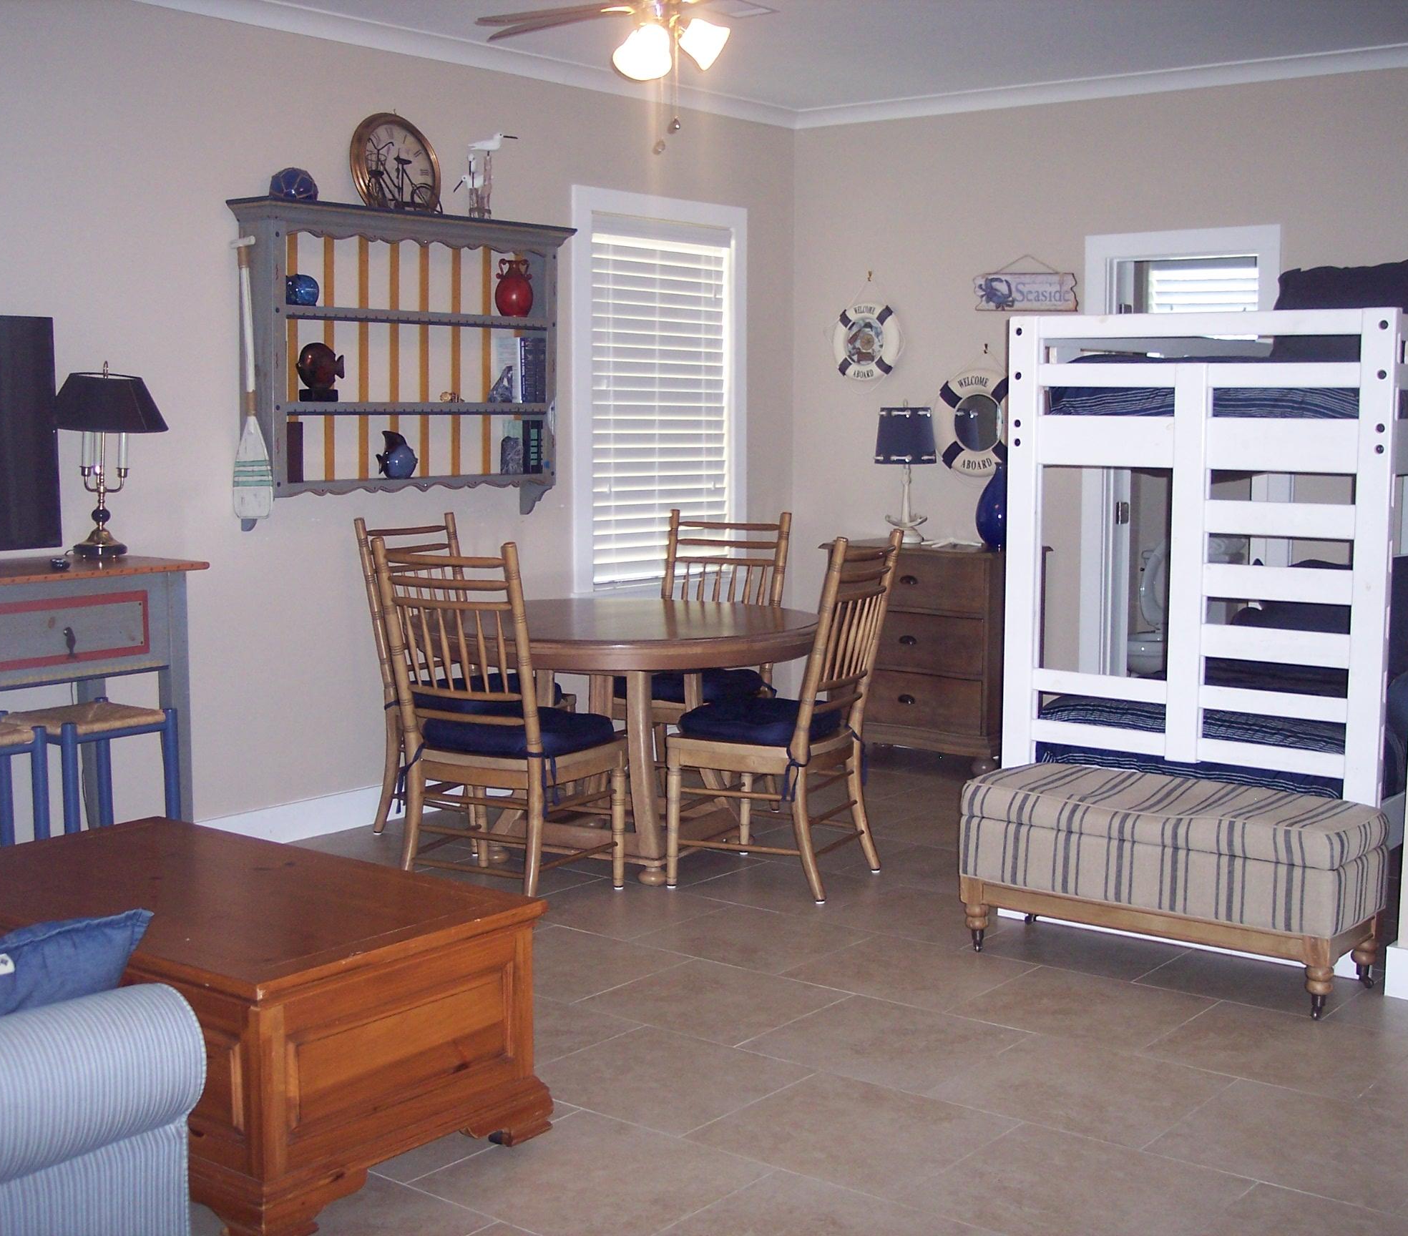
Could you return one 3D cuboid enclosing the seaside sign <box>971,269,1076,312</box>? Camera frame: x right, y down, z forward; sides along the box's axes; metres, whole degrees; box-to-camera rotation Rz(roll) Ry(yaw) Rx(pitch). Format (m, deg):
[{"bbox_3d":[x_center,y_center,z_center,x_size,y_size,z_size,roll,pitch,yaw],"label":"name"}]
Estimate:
[{"bbox_3d":[1.322,-1.334,7.612,0.478,0.158,0.018,5,8,37],"label":"seaside sign"}]

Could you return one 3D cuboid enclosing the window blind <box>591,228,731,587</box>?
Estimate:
[{"bbox_3d":[-0.186,-0.873,7.566,0.060,1.445,0.885,5,8,38],"label":"window blind"}]

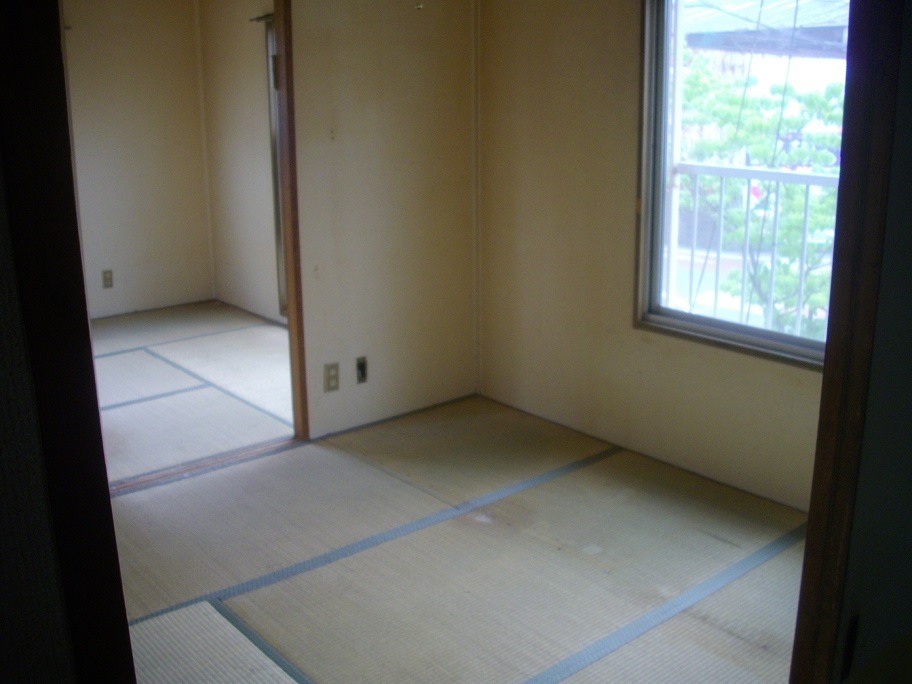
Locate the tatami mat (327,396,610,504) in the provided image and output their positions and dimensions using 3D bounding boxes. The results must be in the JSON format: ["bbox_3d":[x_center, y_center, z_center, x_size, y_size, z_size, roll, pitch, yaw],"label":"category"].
[{"bbox_3d":[0.056,0.444,4.004,0.855,0.050,0.870,-14,21,-39],"label":"tatami mat"}]

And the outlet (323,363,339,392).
[{"bbox_3d":[-0.509,0.148,4.007,0.070,0.120,0.012,-14,21,-39],"label":"outlet"}]

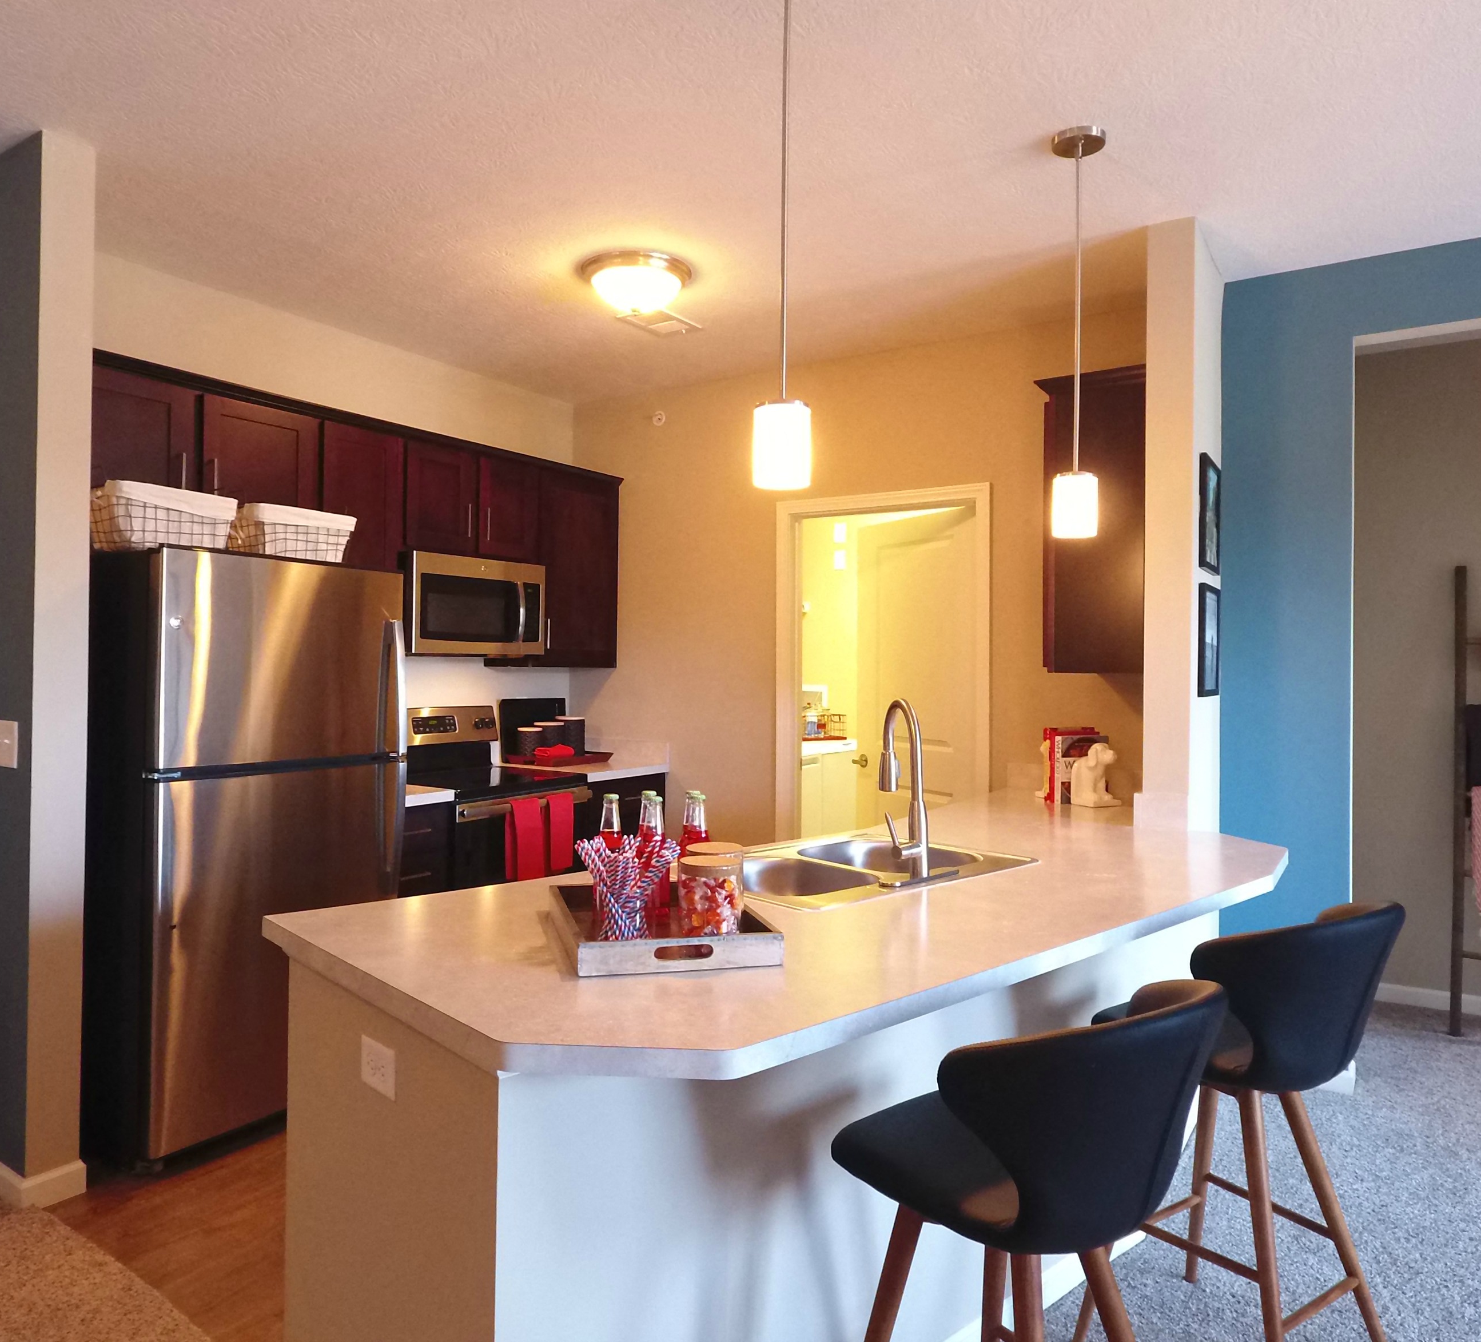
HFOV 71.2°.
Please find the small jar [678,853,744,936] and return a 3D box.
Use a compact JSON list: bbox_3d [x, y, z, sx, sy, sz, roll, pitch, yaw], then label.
[{"bbox_3d":[-0.048,0.368,1.635,0.100,0.133,0.100,1,0,0],"label":"small jar"}]

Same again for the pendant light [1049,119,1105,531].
[{"bbox_3d":[0.839,-0.829,2.570,0.136,0.994,0.136,1,0,33],"label":"pendant light"}]

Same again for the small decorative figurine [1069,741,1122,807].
[{"bbox_3d":[1.231,0.354,3.570,0.110,0.213,0.125,1,0,-43],"label":"small decorative figurine"}]

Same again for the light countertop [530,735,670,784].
[{"bbox_3d":[-0.755,0.404,4.817,0.645,0.143,0.575,1,0,33],"label":"light countertop"}]

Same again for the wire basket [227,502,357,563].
[{"bbox_3d":[-1.461,-0.411,3.299,0.285,0.183,0.335,1,0,33],"label":"wire basket"}]

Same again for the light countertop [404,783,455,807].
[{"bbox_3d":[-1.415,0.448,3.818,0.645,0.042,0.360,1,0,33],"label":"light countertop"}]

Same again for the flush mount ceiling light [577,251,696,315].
[{"bbox_3d":[-0.347,-1.268,3.440,0.372,0.140,0.372,1,0,0],"label":"flush mount ceiling light"}]

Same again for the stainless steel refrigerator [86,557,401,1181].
[{"bbox_3d":[-1.637,0.508,3.274,0.790,1.685,0.772,1,0,33],"label":"stainless steel refrigerator"}]

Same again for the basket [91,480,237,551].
[{"bbox_3d":[-1.683,-0.414,2.963,0.285,0.183,0.335,1,0,33],"label":"basket"}]

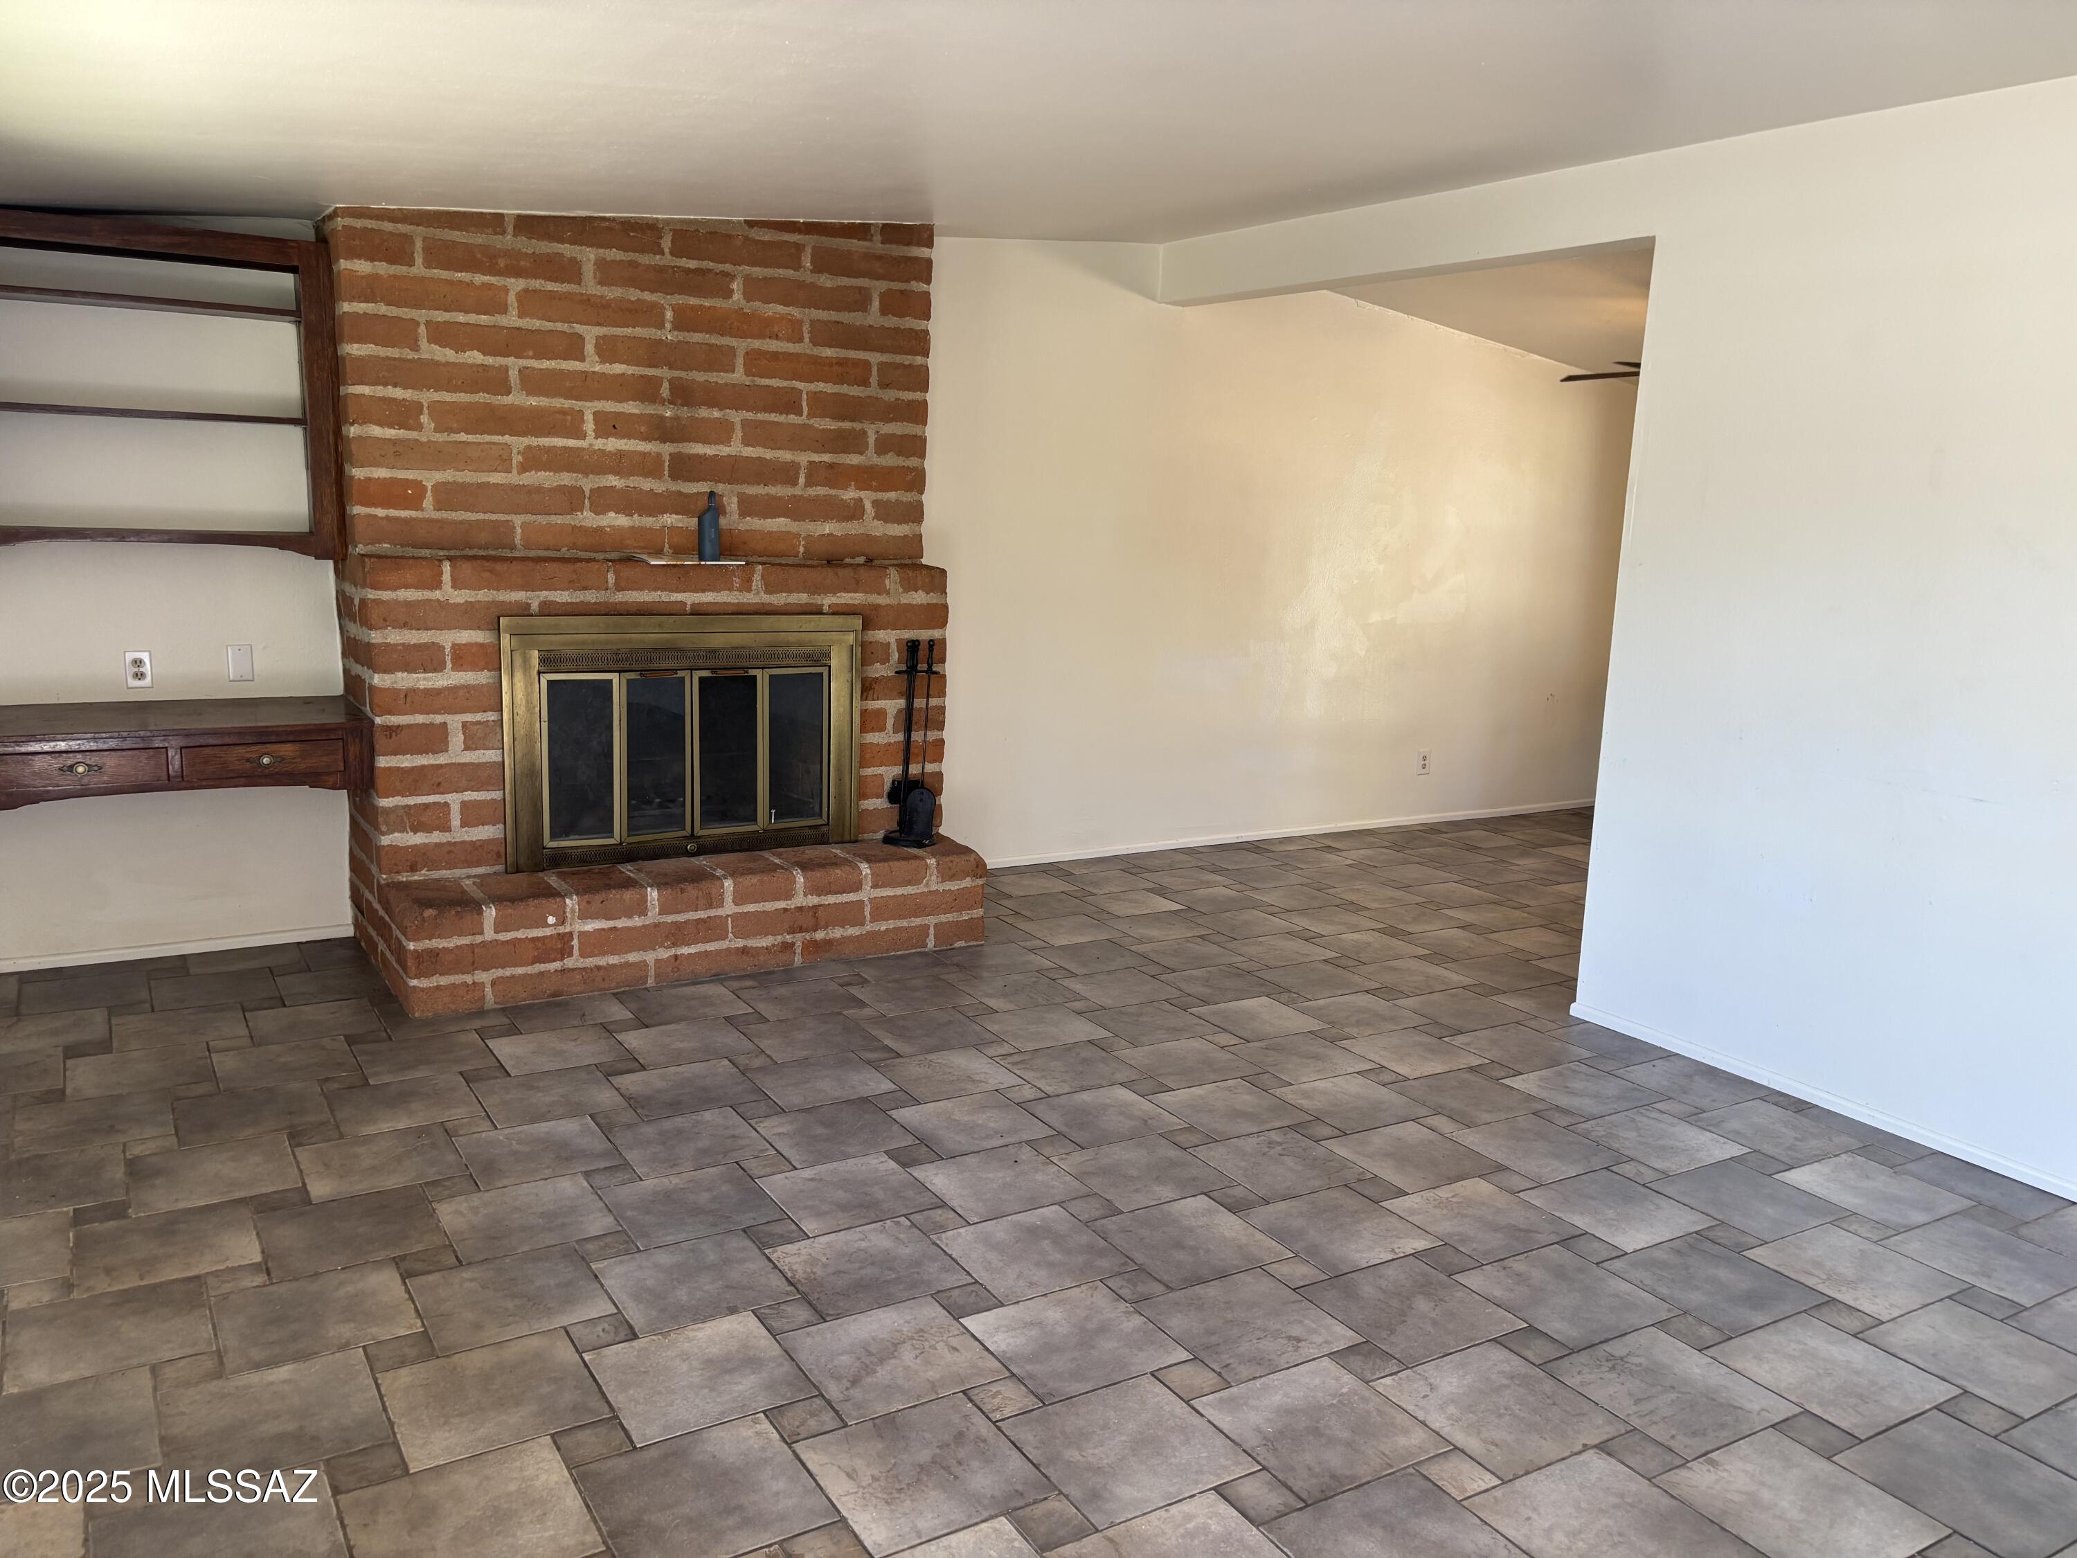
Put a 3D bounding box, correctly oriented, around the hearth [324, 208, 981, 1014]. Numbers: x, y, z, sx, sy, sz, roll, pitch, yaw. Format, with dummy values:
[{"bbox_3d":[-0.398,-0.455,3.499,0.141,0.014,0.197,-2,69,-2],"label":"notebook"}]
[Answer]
[{"bbox_3d":[-1.168,-0.635,5.025,1.855,2.376,0.917,-4,12,-31],"label":"hearth"}]

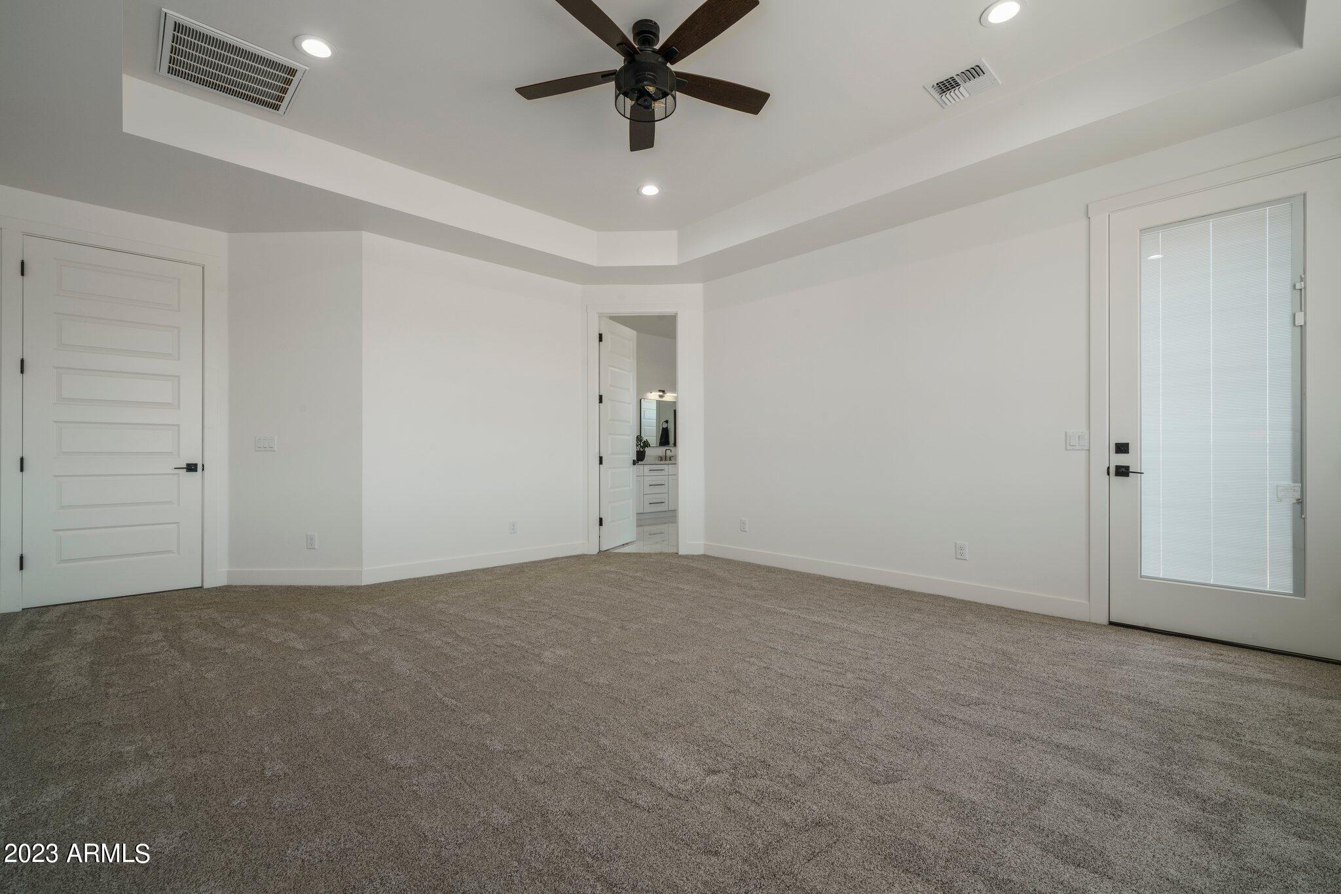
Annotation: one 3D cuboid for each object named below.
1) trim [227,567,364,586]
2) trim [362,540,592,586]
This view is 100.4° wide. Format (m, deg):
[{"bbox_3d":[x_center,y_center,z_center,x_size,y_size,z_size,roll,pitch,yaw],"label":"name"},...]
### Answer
[{"bbox_3d":[-2.908,1.011,4.334,1.070,0.132,0.018,0,0,1],"label":"trim"},{"bbox_3d":[-1.642,1.014,5.013,2.028,0.132,0.018,0,0,-43],"label":"trim"}]

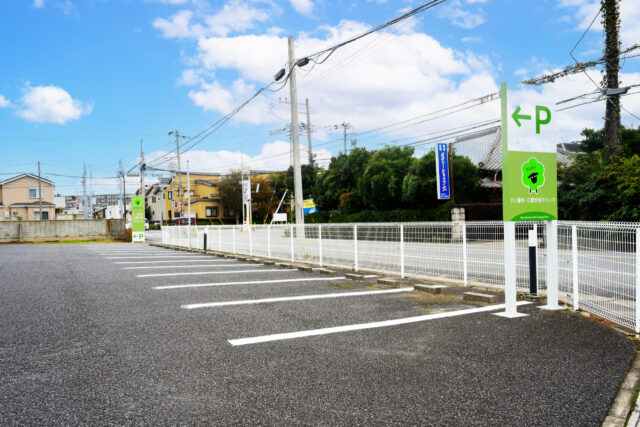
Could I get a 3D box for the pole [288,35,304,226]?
[{"bbox_3d":[-0.765,-2.374,18.872,0.280,7.880,0.280,-4,-1,0],"label":"pole"}]

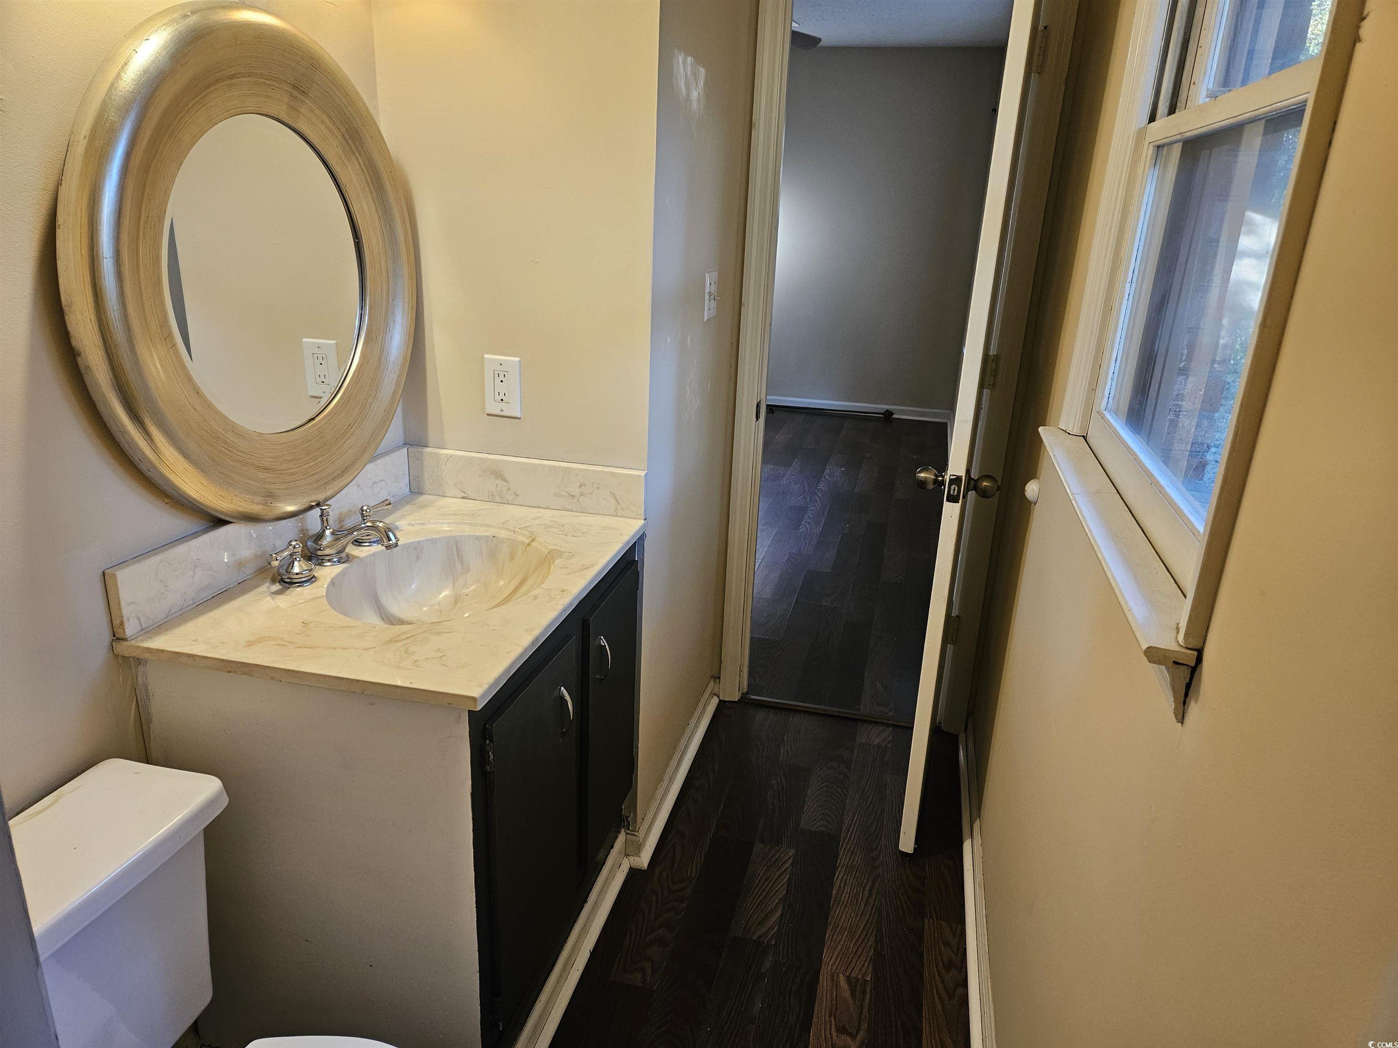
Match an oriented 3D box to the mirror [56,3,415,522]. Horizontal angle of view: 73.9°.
[{"bbox_3d":[-0.682,-0.401,1.523,0.050,0.795,0.795,7,19,12],"label":"mirror"}]

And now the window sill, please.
[{"bbox_3d":[0.547,0.005,1.282,0.064,0.073,0.939,7,19,12],"label":"window sill"}]

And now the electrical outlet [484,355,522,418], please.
[{"bbox_3d":[-0.407,-0.283,1.924,0.079,0.127,0.009,7,19,12],"label":"electrical outlet"}]

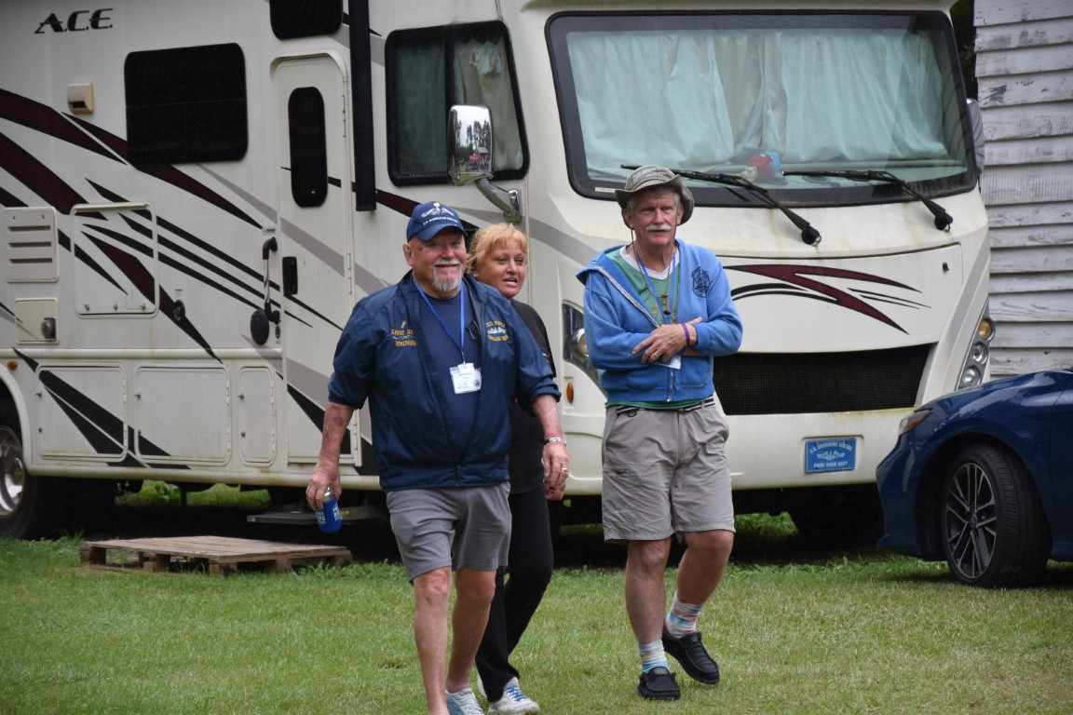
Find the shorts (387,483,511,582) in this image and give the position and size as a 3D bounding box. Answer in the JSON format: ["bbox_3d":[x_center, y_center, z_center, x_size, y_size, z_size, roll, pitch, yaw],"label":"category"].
[{"bbox_3d":[-0.281,0.504,15.120,0.400,0.440,0.330,-2,1,-9],"label":"shorts"}]

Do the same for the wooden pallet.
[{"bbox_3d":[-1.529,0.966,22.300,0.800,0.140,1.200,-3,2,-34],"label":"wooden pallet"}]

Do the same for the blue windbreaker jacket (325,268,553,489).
[{"bbox_3d":[-0.303,0.084,15.300,0.720,0.710,0.420,-2,1,-12],"label":"blue windbreaker jacket"}]

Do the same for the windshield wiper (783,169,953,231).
[{"bbox_3d":[1.503,-0.700,21.070,1.030,0.280,0.140,-3,2,-40],"label":"windshield wiper"}]

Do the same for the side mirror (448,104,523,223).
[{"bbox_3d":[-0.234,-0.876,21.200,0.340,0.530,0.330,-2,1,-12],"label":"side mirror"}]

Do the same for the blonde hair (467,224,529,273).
[{"bbox_3d":[-0.126,-0.363,15.650,0.185,0.190,0.210,-2,2,-25],"label":"blonde hair"}]

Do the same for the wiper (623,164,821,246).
[{"bbox_3d":[0.815,-0.668,20.580,0.950,0.370,0.150,-2,2,-27],"label":"wiper"}]

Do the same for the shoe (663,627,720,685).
[{"bbox_3d":[0.539,1.040,16.250,0.105,0.110,0.290,-2,23,-27],"label":"shoe"}]

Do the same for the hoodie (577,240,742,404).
[{"bbox_3d":[0.416,-0.119,15.900,0.550,0.550,0.400,-2,1,-8],"label":"hoodie"}]

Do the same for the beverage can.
[{"bbox_3d":[-0.668,0.490,15.050,0.072,0.135,0.072,-13,15,0],"label":"beverage can"}]

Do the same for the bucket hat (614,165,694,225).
[{"bbox_3d":[0.399,-0.551,15.850,0.275,0.180,0.310,-2,-11,-4],"label":"bucket hat"}]

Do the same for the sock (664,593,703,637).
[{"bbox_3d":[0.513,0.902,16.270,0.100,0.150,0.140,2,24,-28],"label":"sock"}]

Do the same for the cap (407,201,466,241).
[{"bbox_3d":[-0.324,-0.437,15.050,0.175,0.140,0.265,-2,1,-17],"label":"cap"}]

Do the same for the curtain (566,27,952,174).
[{"bbox_3d":[1.075,-1.211,22.000,2.300,0.720,0.250,-3,2,-38],"label":"curtain"}]

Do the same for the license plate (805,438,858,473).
[{"bbox_3d":[1.367,0.457,21.700,0.305,0.152,0.010,-3,7,-38],"label":"license plate"}]

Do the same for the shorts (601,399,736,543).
[{"bbox_3d":[0.446,0.386,15.950,0.440,0.480,0.320,-2,1,-14],"label":"shorts"}]

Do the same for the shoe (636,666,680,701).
[{"bbox_3d":[0.415,1.090,15.800,0.118,0.105,0.290,-2,1,-8],"label":"shoe"}]

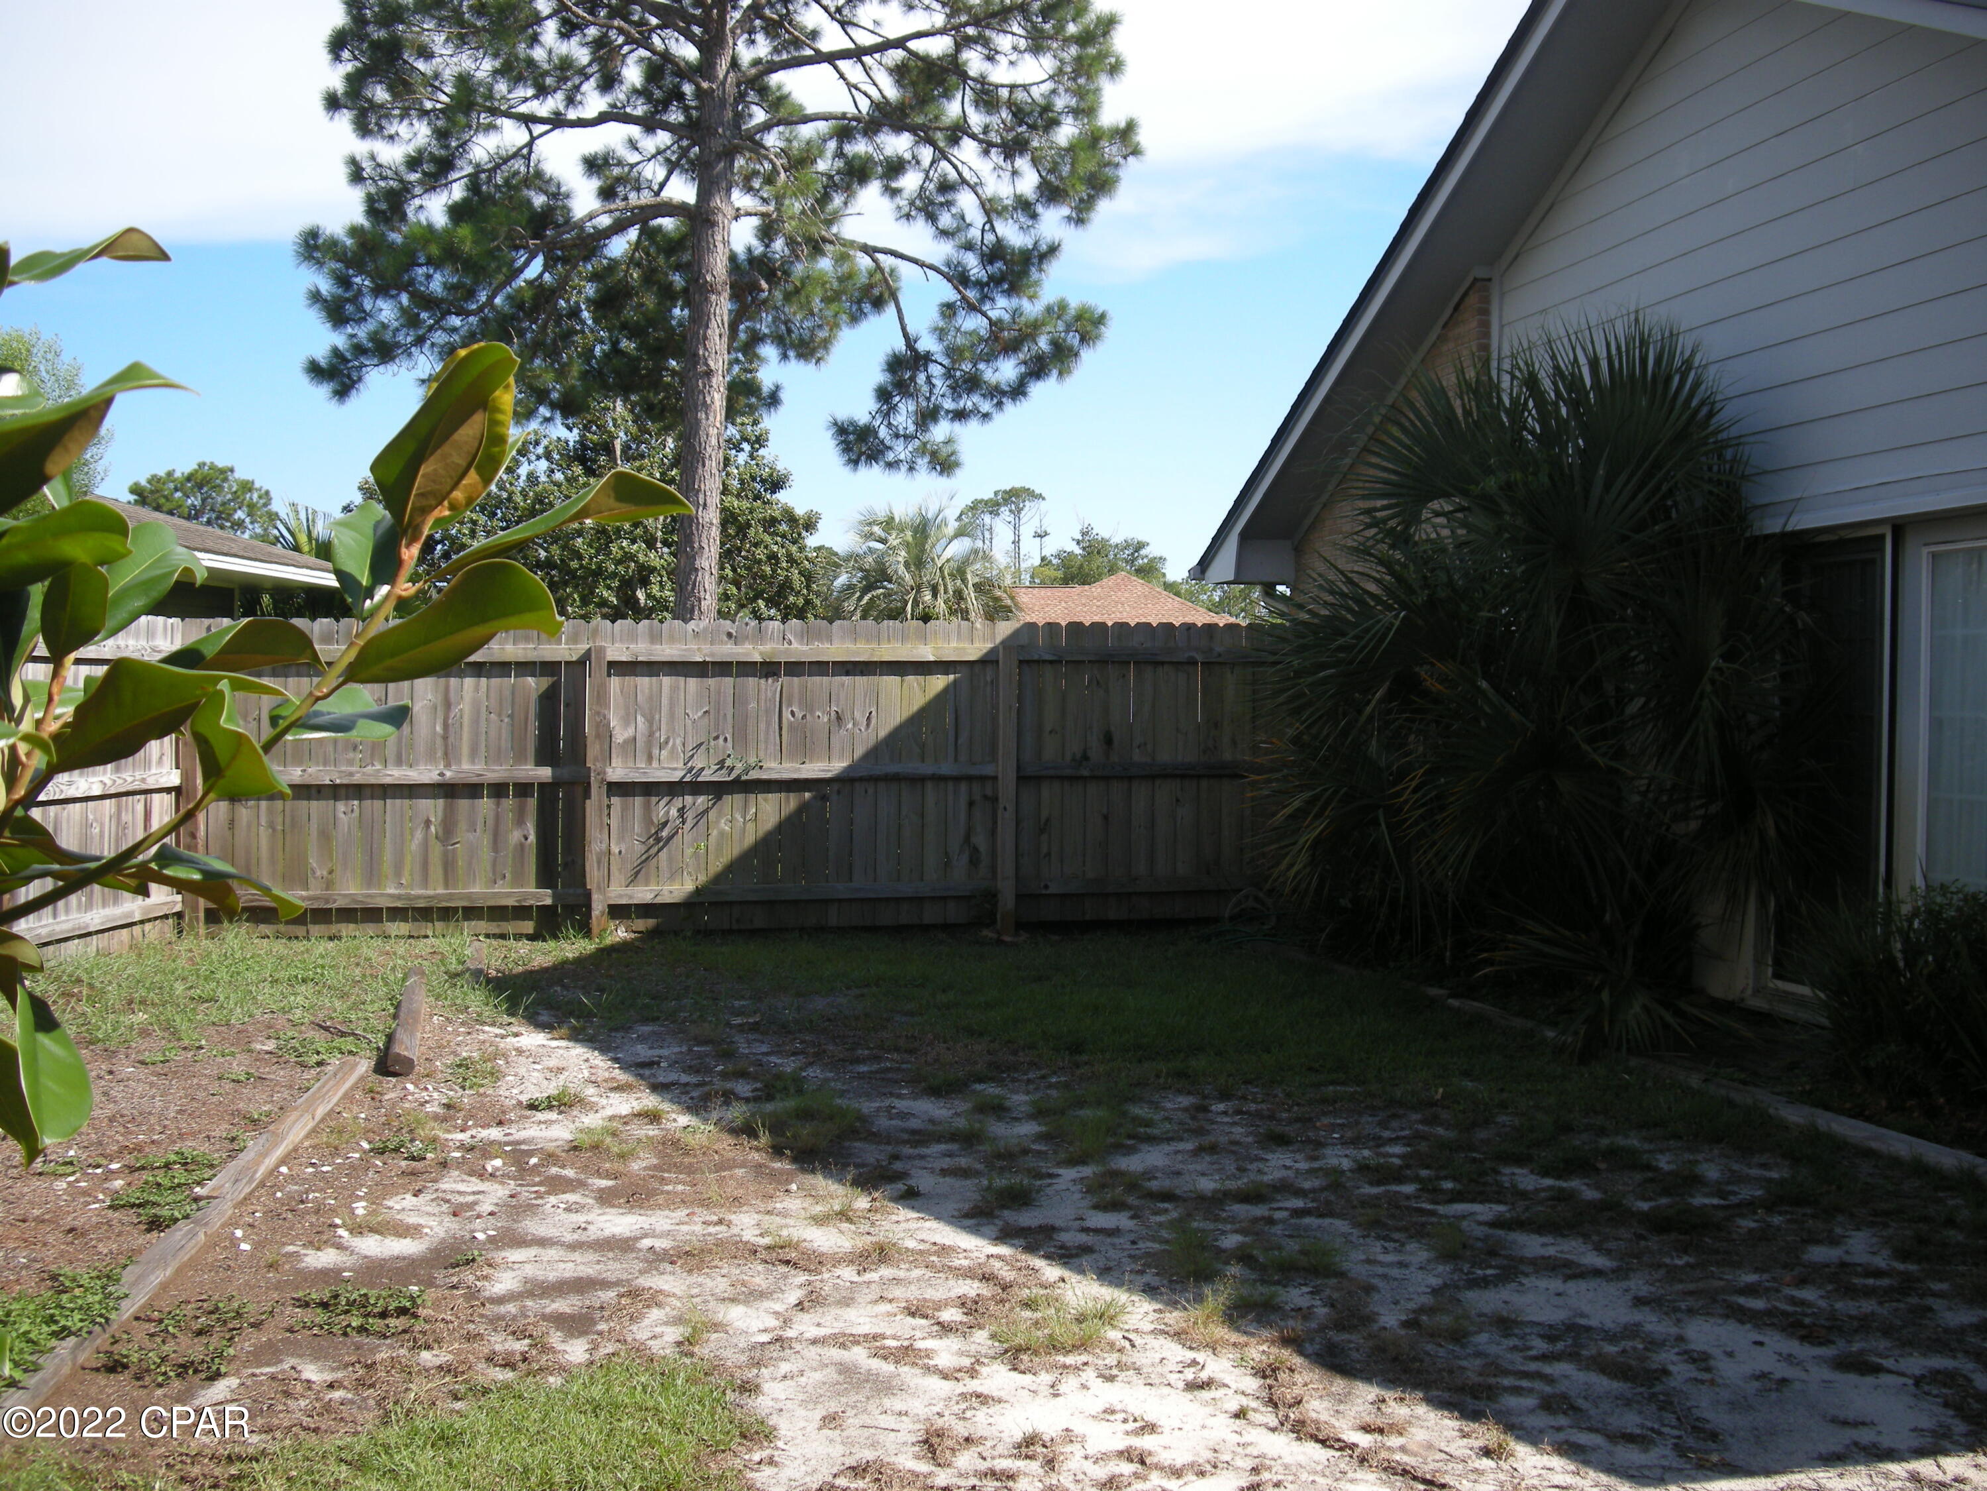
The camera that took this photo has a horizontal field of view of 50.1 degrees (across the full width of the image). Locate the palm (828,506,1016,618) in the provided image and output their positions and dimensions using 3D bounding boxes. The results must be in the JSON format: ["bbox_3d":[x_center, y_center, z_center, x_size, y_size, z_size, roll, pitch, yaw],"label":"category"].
[{"bbox_3d":[-1.145,-1.829,36.000,3.250,4.700,3.250,0,2,0],"label":"palm"}]

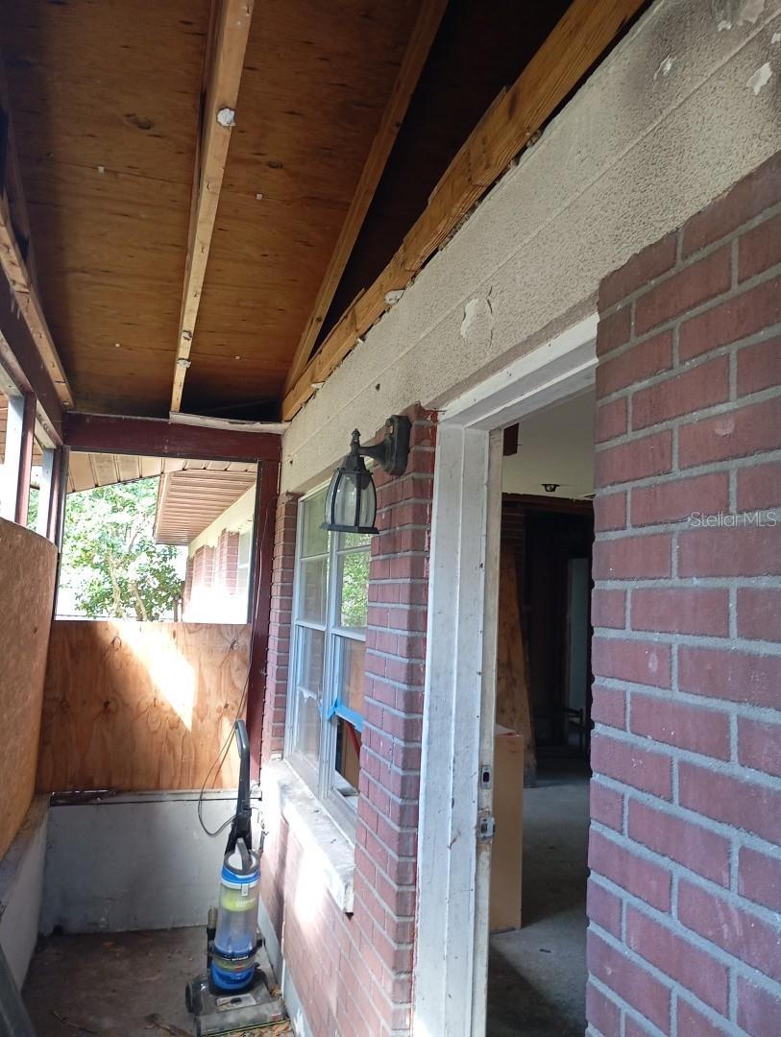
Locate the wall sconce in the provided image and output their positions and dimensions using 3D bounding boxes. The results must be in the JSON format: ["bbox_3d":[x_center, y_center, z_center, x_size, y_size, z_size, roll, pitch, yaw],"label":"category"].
[{"bbox_3d":[-0.069,-0.119,2.159,0.211,0.314,0.147,4,-6,-16],"label":"wall sconce"}]

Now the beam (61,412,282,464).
[{"bbox_3d":[-1.103,-0.403,4.314,1.075,0.182,0.044,4,-6,-13],"label":"beam"}]

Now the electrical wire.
[{"bbox_3d":[-0.729,0.604,4.024,0.306,1.668,0.490,4,-6,-16],"label":"electrical wire"}]

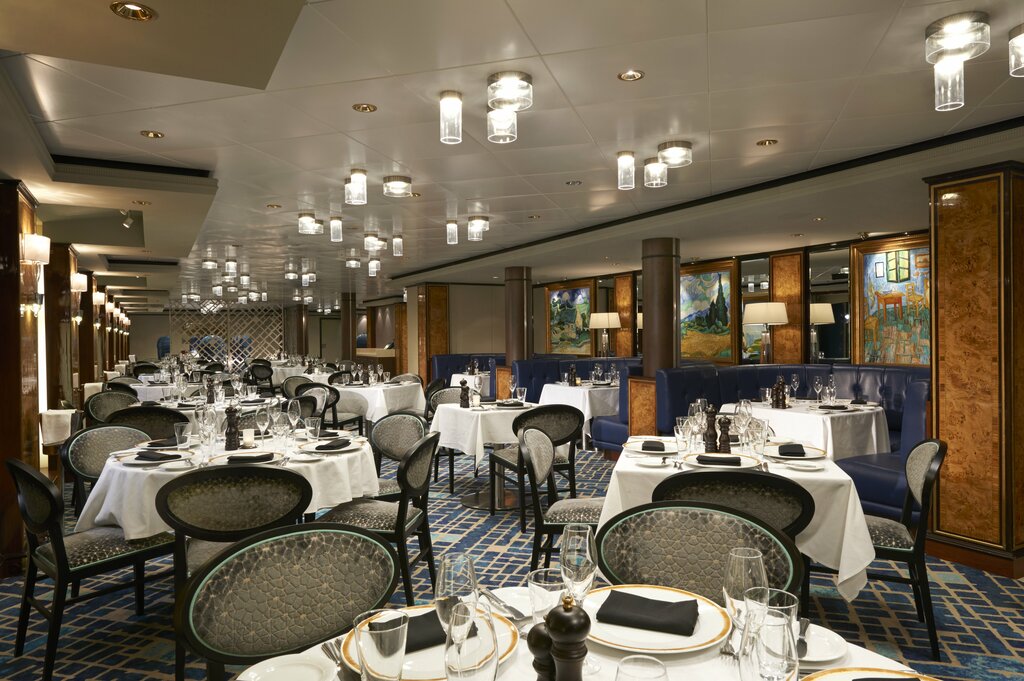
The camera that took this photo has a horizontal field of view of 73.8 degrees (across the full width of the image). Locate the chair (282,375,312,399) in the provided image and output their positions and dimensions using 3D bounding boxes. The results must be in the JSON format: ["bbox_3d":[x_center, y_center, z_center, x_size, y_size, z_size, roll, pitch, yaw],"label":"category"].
[{"bbox_3d":[-2.467,0.860,8.420,0.570,0.840,0.560,0,0,28],"label":"chair"}]

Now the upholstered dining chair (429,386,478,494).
[{"bbox_3d":[-0.430,0.850,6.080,0.540,0.860,0.580,0,0,-25],"label":"upholstered dining chair"}]

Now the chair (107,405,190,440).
[{"bbox_3d":[-2.490,0.861,4.740,0.530,0.835,0.570,0,0,-17],"label":"chair"}]

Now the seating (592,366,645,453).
[{"bbox_3d":[1.535,0.753,7.372,1.200,1.020,0.660,0,0,-29],"label":"seating"}]

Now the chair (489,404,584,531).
[{"bbox_3d":[0.166,0.841,4.768,0.530,0.835,0.570,0,0,-23],"label":"chair"}]

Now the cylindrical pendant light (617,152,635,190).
[{"bbox_3d":[0.670,-0.993,4.000,0.097,0.205,0.097,0,0,0],"label":"cylindrical pendant light"}]

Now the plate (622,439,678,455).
[{"bbox_3d":[0.655,0.490,3.120,0.305,0.025,0.305,0,0,0],"label":"plate"}]

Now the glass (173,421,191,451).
[{"bbox_3d":[-1.597,0.466,3.300,0.078,0.120,0.078,0,0,0],"label":"glass"}]

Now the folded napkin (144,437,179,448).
[{"bbox_3d":[-1.679,0.492,3.310,0.110,0.030,0.180,0,0,8],"label":"folded napkin"}]

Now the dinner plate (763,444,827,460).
[{"bbox_3d":[1.202,0.486,2.940,0.305,0.025,0.305,0,0,0],"label":"dinner plate"}]

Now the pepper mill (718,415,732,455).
[{"bbox_3d":[0.999,0.437,3.190,0.056,0.178,0.056,0,0,0],"label":"pepper mill"}]

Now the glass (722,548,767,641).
[{"bbox_3d":[0.343,0.424,1.000,0.067,0.225,0.067,0,0,0],"label":"glass"}]

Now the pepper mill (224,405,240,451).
[{"bbox_3d":[-1.392,0.434,3.390,0.062,0.216,0.062,0,0,0],"label":"pepper mill"}]

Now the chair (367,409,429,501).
[{"bbox_3d":[-0.833,0.851,3.932,0.530,0.835,0.570,0,0,44],"label":"chair"}]

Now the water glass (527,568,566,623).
[{"bbox_3d":[0.073,0.491,1.265,0.086,0.109,0.086,0,0,0],"label":"water glass"}]

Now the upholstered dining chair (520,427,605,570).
[{"bbox_3d":[0.355,0.856,3.330,0.580,0.860,0.540,0,0,13],"label":"upholstered dining chair"}]

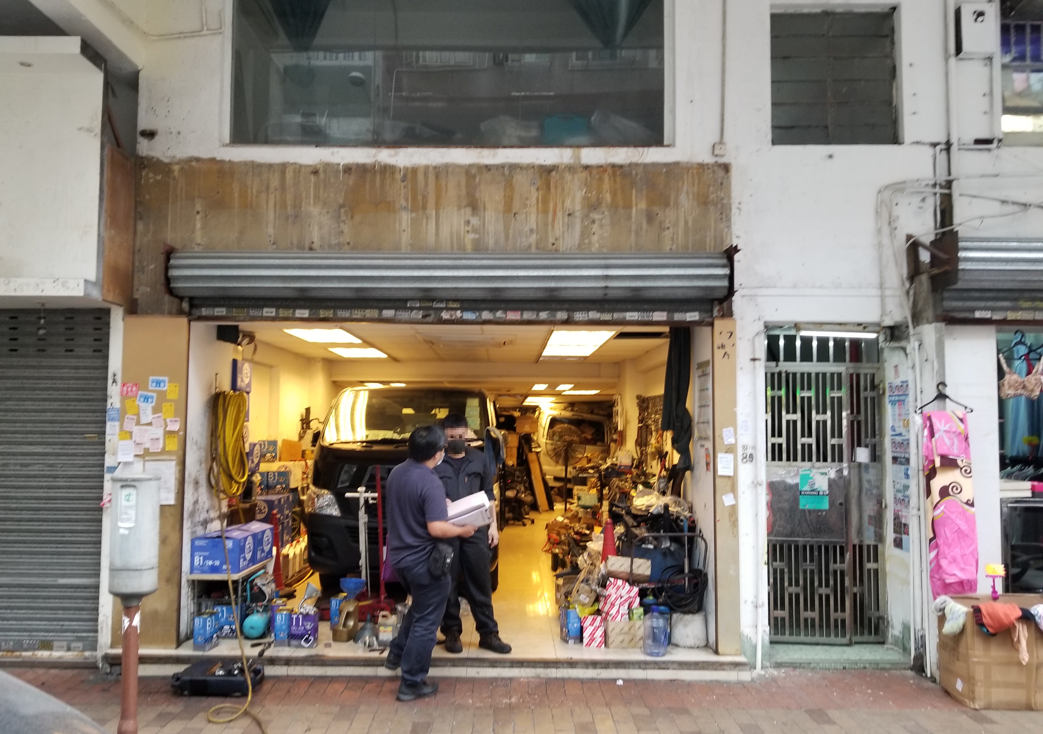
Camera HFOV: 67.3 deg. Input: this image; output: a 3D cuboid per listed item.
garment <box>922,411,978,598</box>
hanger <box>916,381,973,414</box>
[{"bbox_3d":[2.782,0.890,5.080,0.330,1.200,0.100,0,-4,2],"label":"garment"},{"bbox_3d":[2.766,0.198,5.128,0.378,0.209,0.040,0,-3,8],"label":"hanger"}]

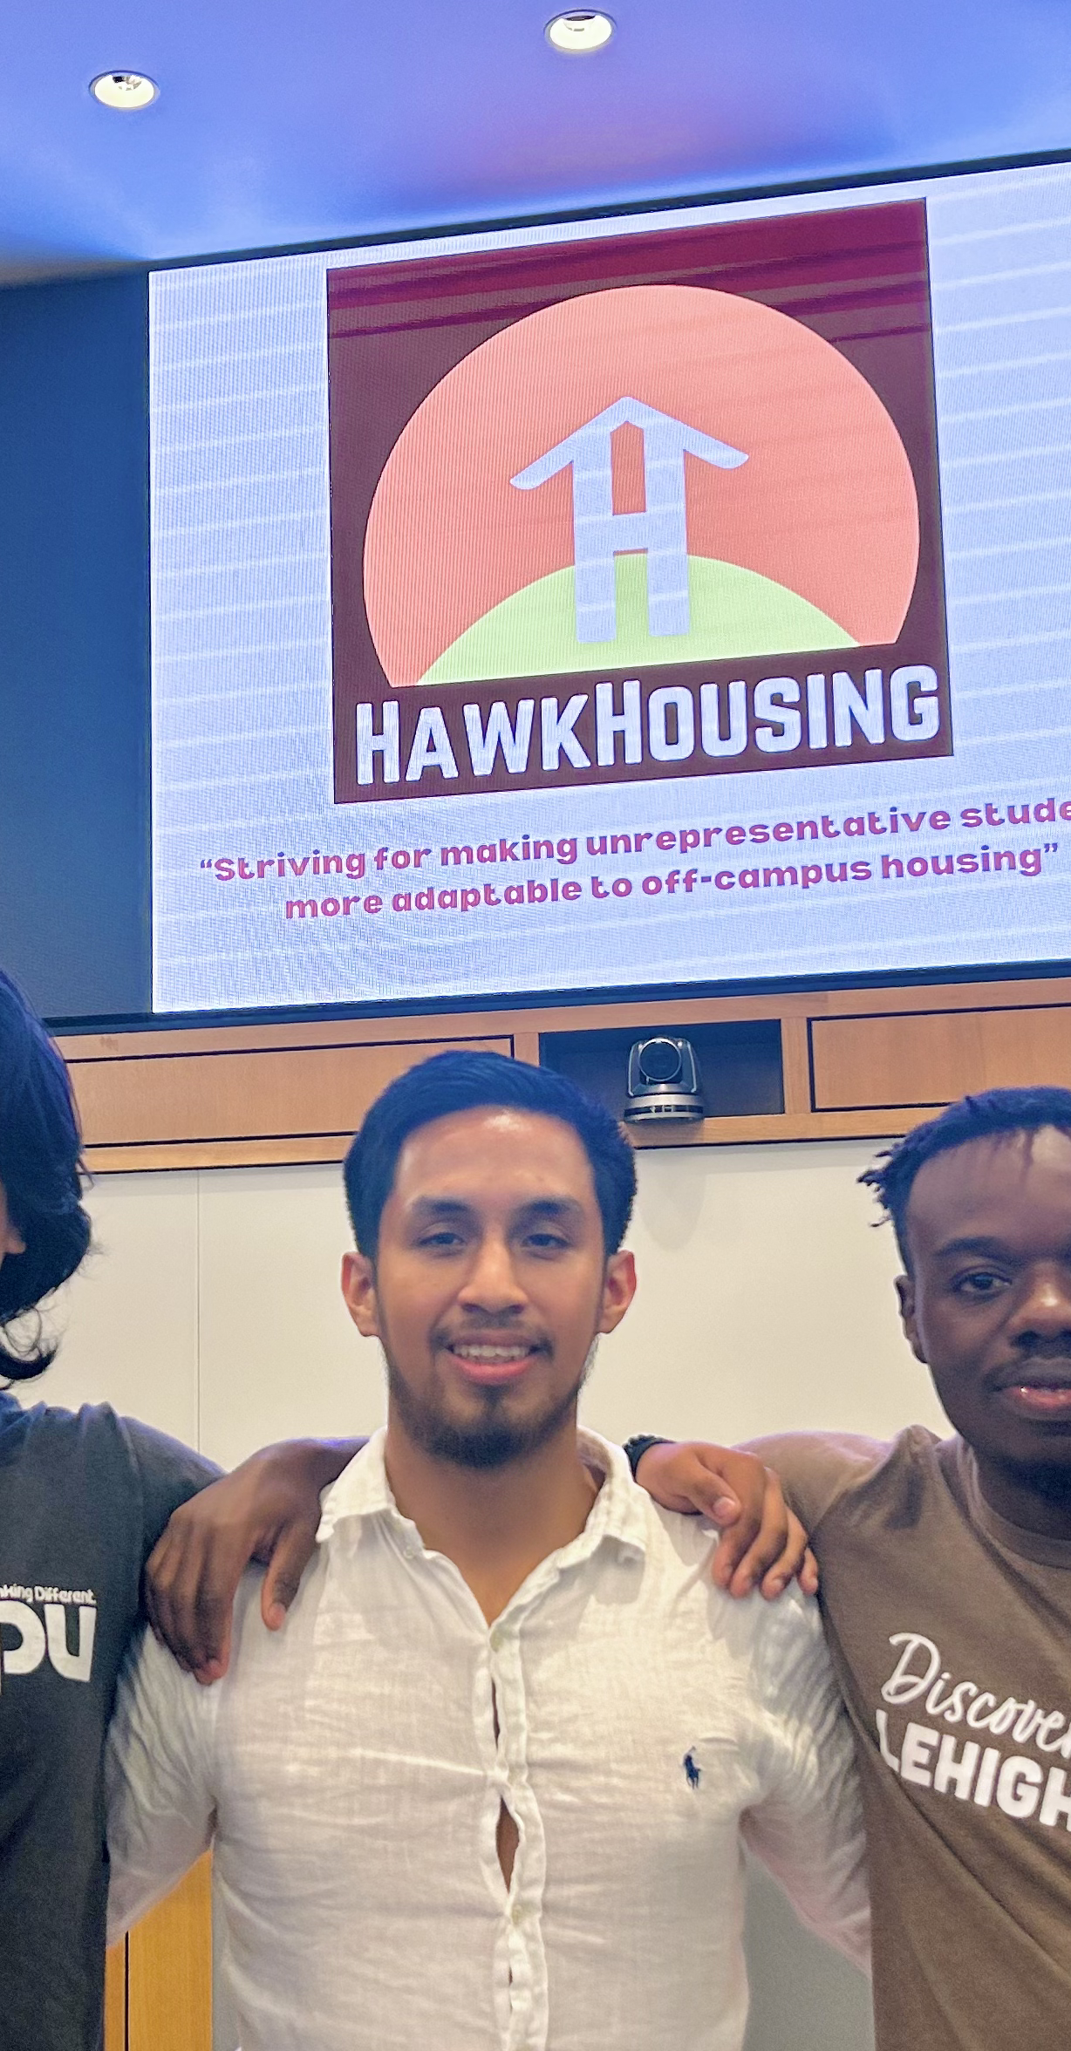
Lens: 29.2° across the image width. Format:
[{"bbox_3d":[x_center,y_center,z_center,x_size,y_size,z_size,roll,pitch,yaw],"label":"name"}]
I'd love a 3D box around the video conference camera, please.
[{"bbox_3d":[0.274,0.116,4.370,0.174,0.184,0.178,-3,-8,6],"label":"video conference camera"}]

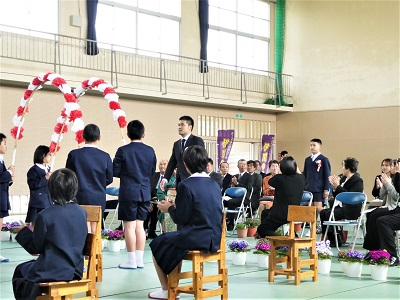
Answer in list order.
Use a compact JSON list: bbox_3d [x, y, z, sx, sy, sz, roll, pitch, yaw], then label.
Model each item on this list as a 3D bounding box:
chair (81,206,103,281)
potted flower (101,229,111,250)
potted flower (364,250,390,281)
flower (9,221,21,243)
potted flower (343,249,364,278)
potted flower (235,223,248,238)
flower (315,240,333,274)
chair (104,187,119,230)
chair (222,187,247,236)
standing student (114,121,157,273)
[{"bbox_3d":[-1.137,0.846,6.380,0.350,0.710,0.380,0,-2,37],"label":"chair"},{"bbox_3d":[-1.242,1.145,8.977,0.200,0.265,0.200,1,-1,0],"label":"potted flower"},{"bbox_3d":[1.698,1.094,6.743,0.250,0.280,0.250,0,-1,0],"label":"potted flower"},{"bbox_3d":[-2.486,1.113,9.600,0.250,0.300,0.250,1,-1,0],"label":"flower"},{"bbox_3d":[1.511,1.099,6.903,0.235,0.275,0.235,0,-1,0],"label":"potted flower"},{"bbox_3d":[0.650,1.228,10.776,0.190,0.220,0.190,1,-1,0],"label":"potted flower"},{"bbox_3d":[1.275,1.100,7.229,0.190,0.340,0.190,1,-1,0],"label":"flower"},{"bbox_3d":[-1.332,0.933,10.609,0.460,0.760,0.470,-1,-2,41],"label":"chair"},{"bbox_3d":[0.482,0.965,11.282,0.450,0.765,0.460,0,-2,41],"label":"chair"},{"bbox_3d":[-0.685,0.470,7.469,0.460,1.540,0.380,1,-2,-30],"label":"standing student"}]

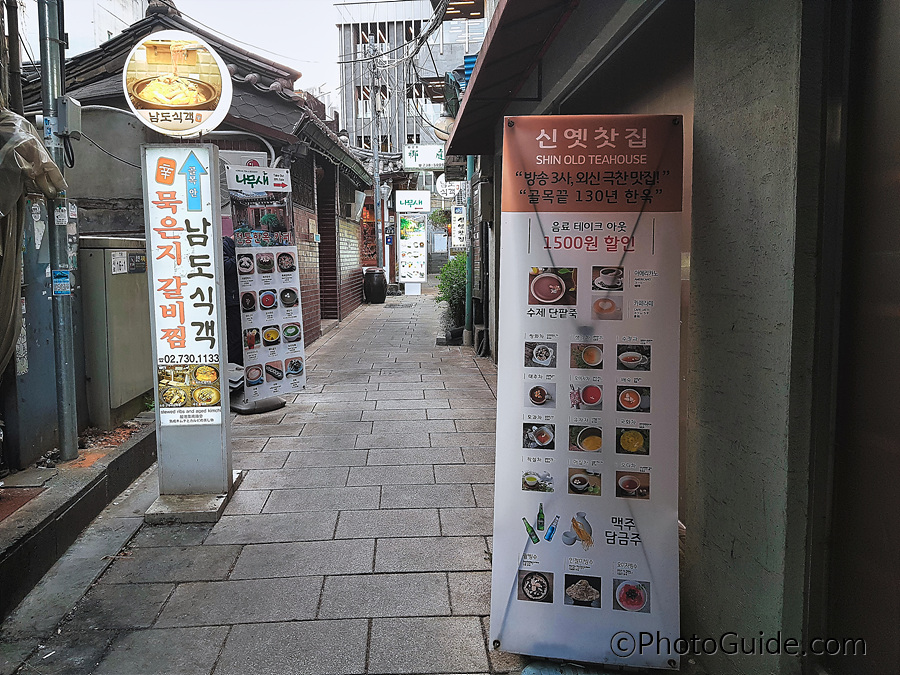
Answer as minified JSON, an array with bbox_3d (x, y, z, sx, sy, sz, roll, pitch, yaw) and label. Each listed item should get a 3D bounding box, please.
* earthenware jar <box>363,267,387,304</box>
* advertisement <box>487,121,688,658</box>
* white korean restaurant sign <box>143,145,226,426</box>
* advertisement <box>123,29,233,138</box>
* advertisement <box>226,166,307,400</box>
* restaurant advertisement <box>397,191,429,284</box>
[{"bbox_3d":[-1.498,-1.024,13.500,0.470,0.730,0.470,0,6,0],"label":"earthenware jar"},{"bbox_3d":[0.457,0.141,2.250,0.600,1.800,0.060,1,-5,8],"label":"advertisement"},{"bbox_3d":[-1.372,-0.259,3.540,0.365,1.450,0.120,-1,6,-4],"label":"white korean restaurant sign"},{"bbox_3d":[-1.376,-1.272,3.440,0.515,0.515,0.140,-1,6,-4],"label":"advertisement"},{"bbox_3d":[-1.440,-0.422,5.360,0.060,1.800,0.600,3,9,38],"label":"advertisement"},{"bbox_3d":[-0.823,-2.256,15.250,0.750,2.100,0.200,0,6,-2],"label":"restaurant advertisement"}]

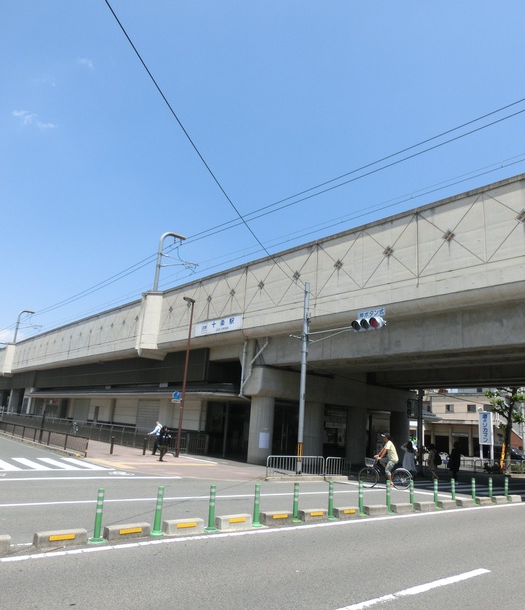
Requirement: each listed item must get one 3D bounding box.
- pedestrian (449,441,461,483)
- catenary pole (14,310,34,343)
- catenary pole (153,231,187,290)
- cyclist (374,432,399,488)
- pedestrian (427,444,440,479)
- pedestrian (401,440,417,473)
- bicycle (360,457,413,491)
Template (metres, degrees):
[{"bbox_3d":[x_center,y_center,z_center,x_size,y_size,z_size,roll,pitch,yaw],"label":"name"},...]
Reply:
[{"bbox_3d":[8.206,6.722,20.633,0.550,1.690,0.500,-8,-19,38],"label":"pedestrian"},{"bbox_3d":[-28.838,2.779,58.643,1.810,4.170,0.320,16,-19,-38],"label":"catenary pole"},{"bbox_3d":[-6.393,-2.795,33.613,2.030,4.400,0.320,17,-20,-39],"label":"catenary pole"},{"bbox_3d":[4.078,5.075,15.920,0.800,1.660,0.500,4,-15,0],"label":"cyclist"},{"bbox_3d":[7.907,7.239,22.363,0.600,1.570,0.500,-11,-21,43],"label":"pedestrian"},{"bbox_3d":[6.354,6.757,21.047,0.550,1.600,0.500,-9,-20,40],"label":"pedestrian"},{"bbox_3d":[4.074,5.515,16.006,1.800,1.030,0.560,4,-15,0],"label":"bicycle"}]

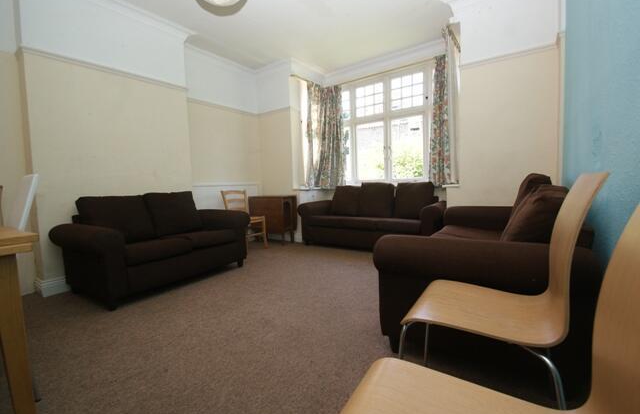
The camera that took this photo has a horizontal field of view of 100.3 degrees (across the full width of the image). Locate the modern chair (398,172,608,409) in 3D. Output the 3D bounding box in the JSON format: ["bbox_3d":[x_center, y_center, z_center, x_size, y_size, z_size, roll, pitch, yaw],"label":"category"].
[{"bbox_3d":[0.524,0.347,0.878,0.496,0.882,0.402,1,5,35],"label":"modern chair"}]

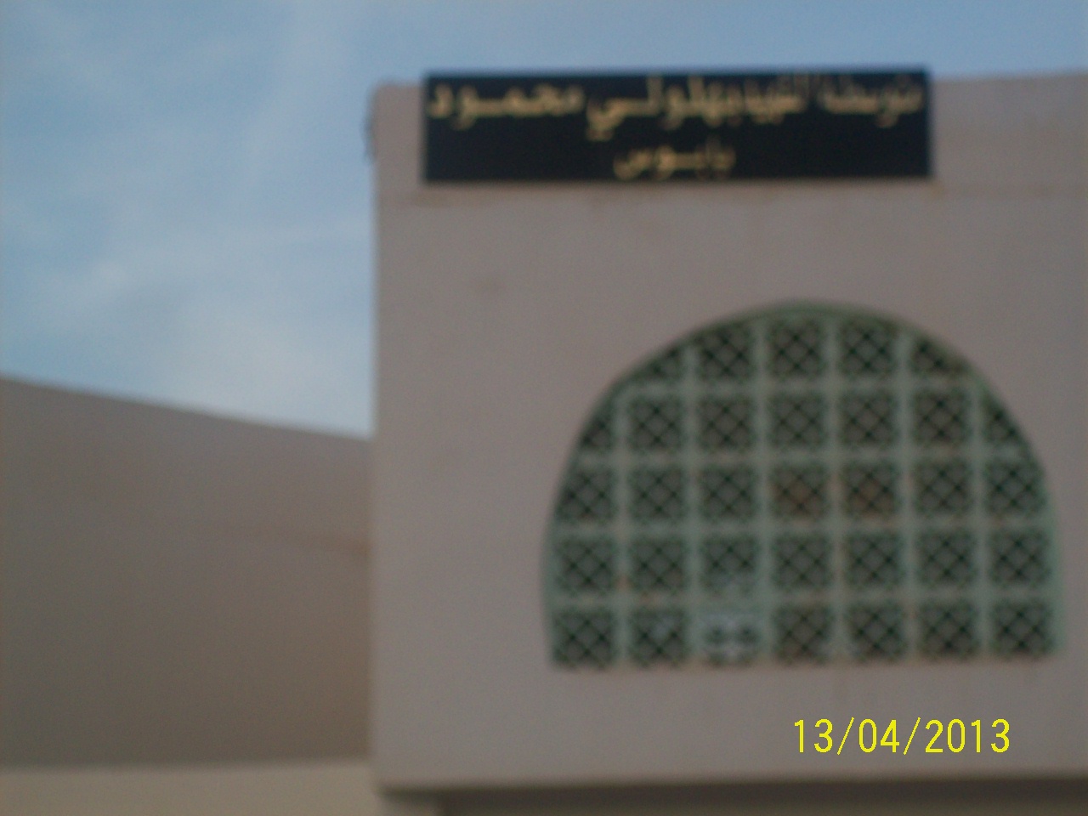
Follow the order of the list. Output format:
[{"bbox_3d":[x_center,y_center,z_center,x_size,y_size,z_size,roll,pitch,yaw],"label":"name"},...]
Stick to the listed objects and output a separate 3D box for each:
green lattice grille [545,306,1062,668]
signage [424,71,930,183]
[{"bbox_3d":[1.020,0.307,13.636,2.040,1.461,0.100,-1,-12,3],"label":"green lattice grille"},{"bbox_3d":[0.537,-1.144,13.870,2.054,0.460,0.050,-1,-12,3],"label":"signage"}]

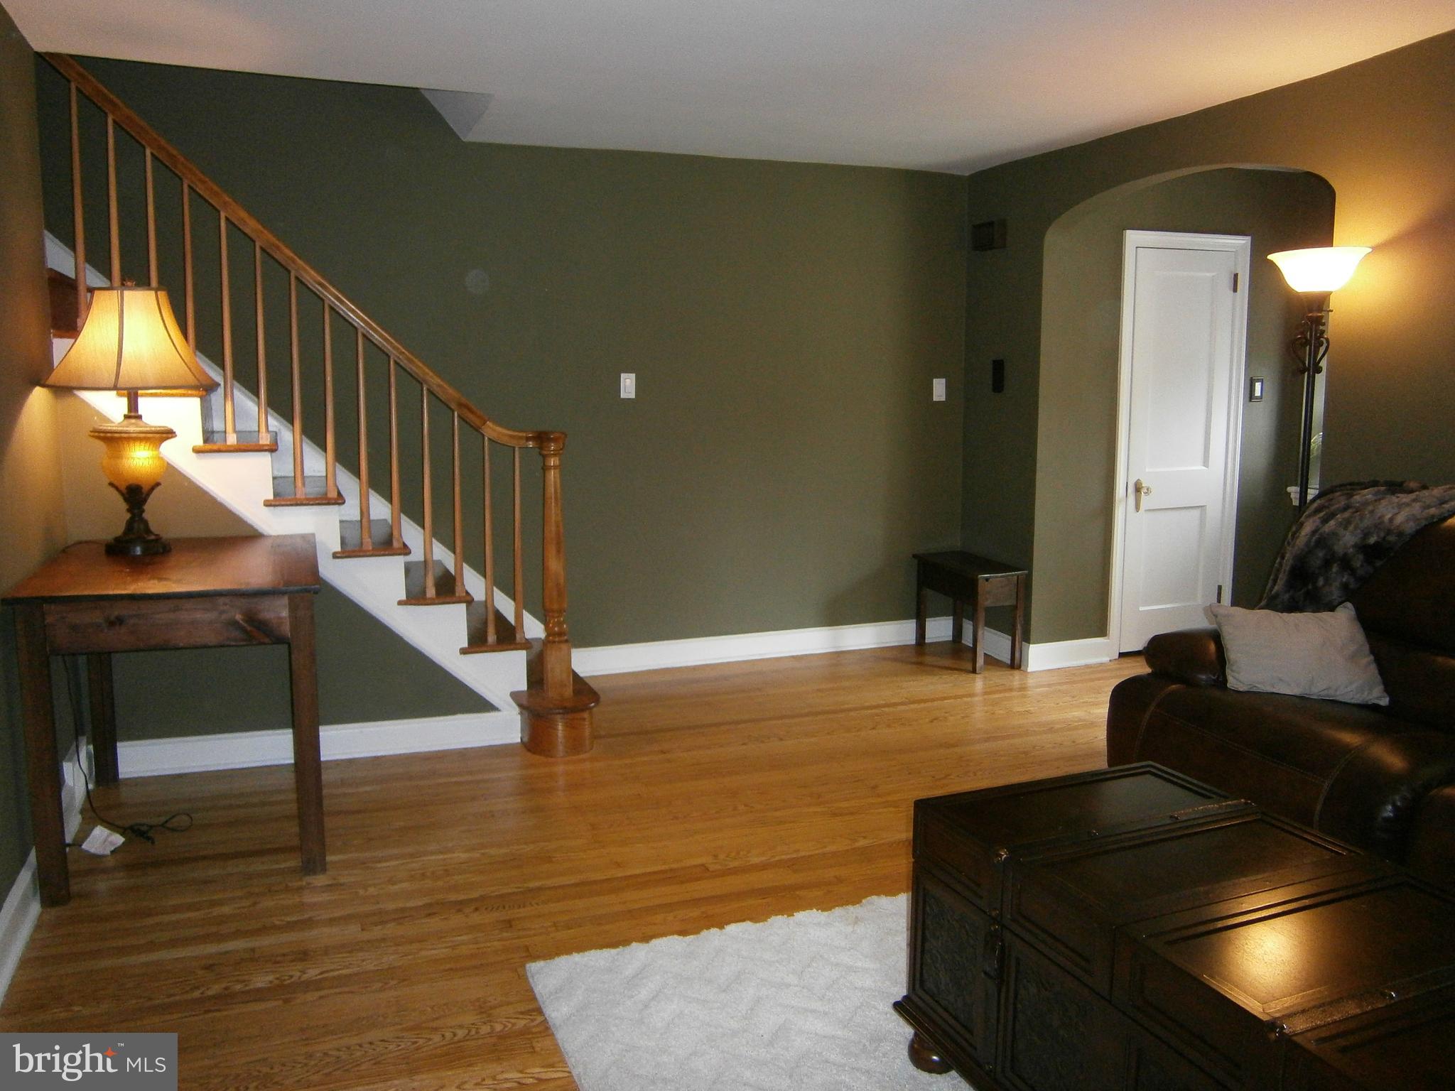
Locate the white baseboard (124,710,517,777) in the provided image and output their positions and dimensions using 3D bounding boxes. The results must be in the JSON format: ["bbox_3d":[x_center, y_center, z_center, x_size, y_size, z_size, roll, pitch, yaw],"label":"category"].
[{"bbox_3d":[-1.439,0.706,3.909,1.372,0.122,0.022,-2,8,-18],"label":"white baseboard"}]

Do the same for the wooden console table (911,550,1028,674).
[{"bbox_3d":[1.194,0.325,5.459,0.295,0.475,0.636,-3,8,-22],"label":"wooden console table"}]

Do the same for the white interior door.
[{"bbox_3d":[2.246,-0.476,5.443,0.758,2.071,0.064,-3,8,-22],"label":"white interior door"}]

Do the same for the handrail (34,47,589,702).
[{"bbox_3d":[-1.356,-0.480,3.808,1.615,2.204,0.103,-3,8,-19],"label":"handrail"}]

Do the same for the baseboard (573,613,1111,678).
[{"bbox_3d":[0.565,0.527,5.222,2.660,0.135,0.694,-3,8,-21],"label":"baseboard"}]

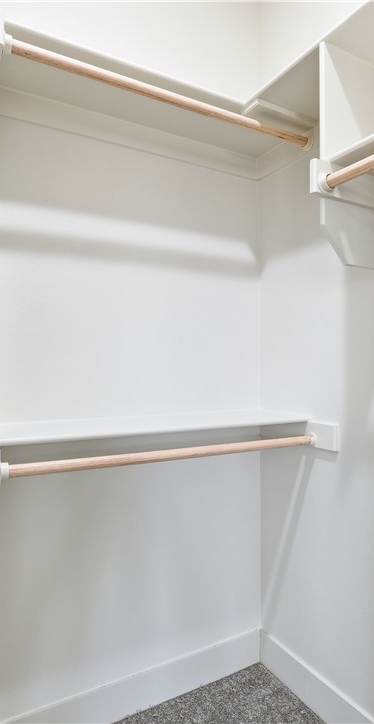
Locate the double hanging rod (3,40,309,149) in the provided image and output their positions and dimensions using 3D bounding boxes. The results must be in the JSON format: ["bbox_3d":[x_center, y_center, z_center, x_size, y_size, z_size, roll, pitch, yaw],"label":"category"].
[{"bbox_3d":[0.001,-0.772,1.256,1.006,0.034,0.034,0,-1,-28],"label":"double hanging rod"}]

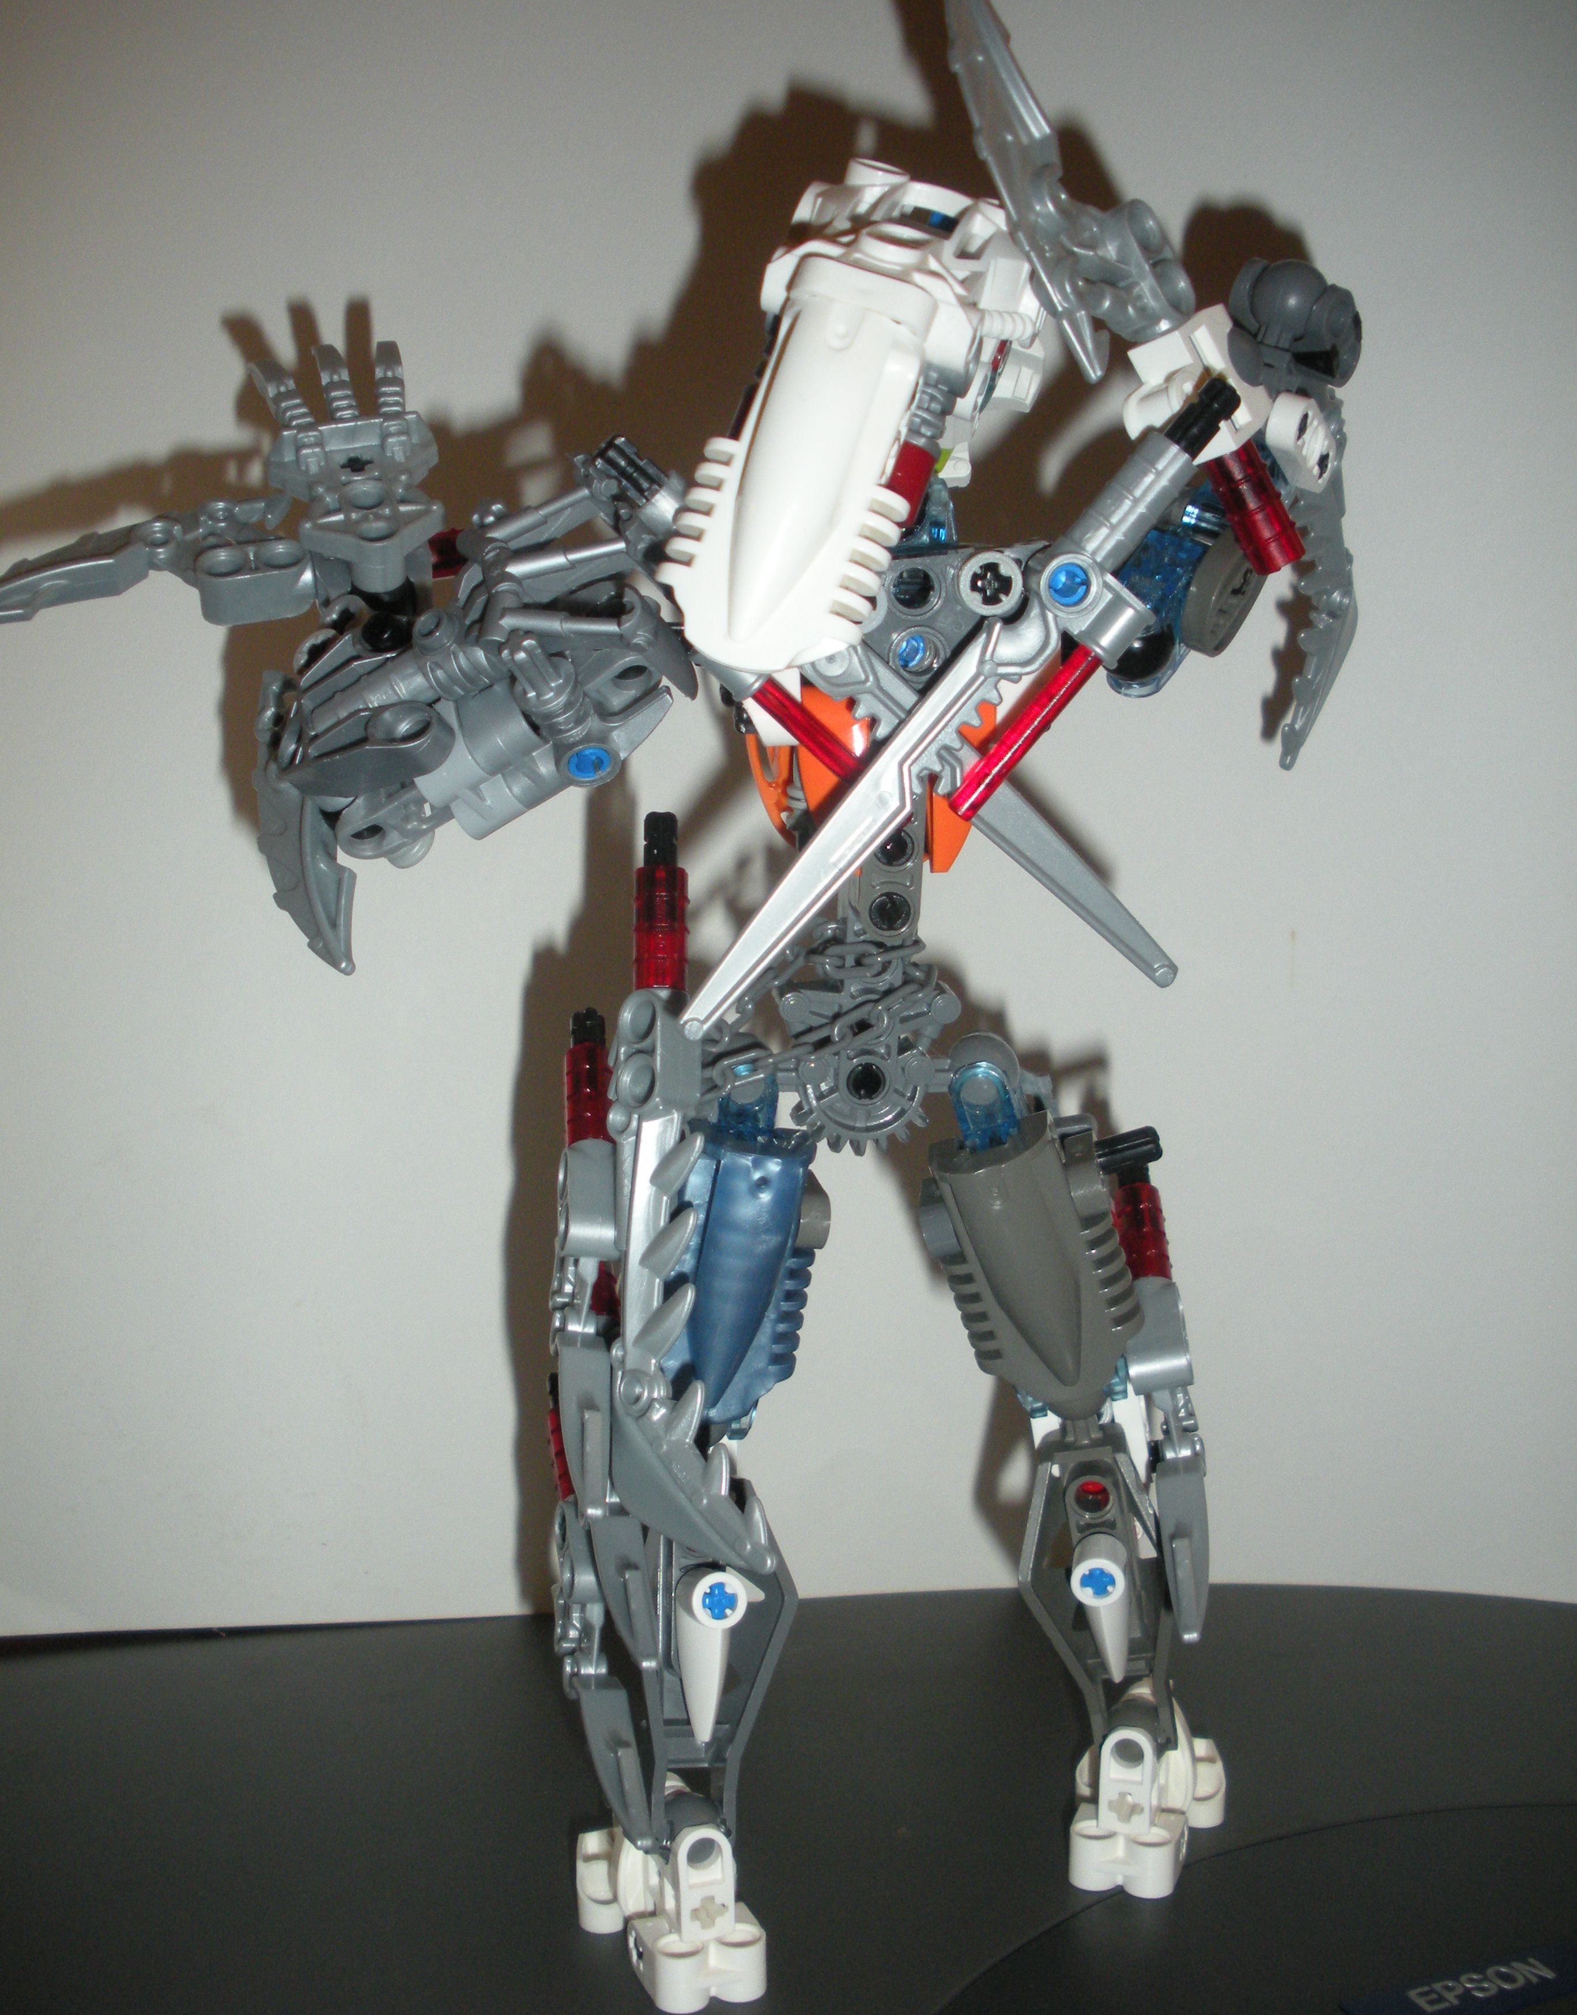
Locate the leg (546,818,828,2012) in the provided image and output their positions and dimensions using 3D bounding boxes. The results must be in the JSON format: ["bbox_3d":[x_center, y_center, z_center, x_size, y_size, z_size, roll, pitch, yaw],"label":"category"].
[{"bbox_3d":[-0.013,0.054,0.280,0.035,0.152,0.043,-1,7,-7],"label":"leg"}]

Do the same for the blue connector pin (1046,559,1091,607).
[{"bbox_3d":[0.033,-0.051,0.254,0.006,0.006,0.007,-1,6,-6],"label":"blue connector pin"}]

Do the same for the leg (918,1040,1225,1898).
[{"bbox_3d":[0.040,0.065,0.300,0.037,0.123,0.048,-3,9,9],"label":"leg"}]

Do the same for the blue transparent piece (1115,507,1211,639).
[{"bbox_3d":[0.049,-0.056,0.275,0.014,0.019,0.012,-1,6,-11],"label":"blue transparent piece"}]

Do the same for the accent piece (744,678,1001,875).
[{"bbox_3d":[0.011,-0.030,0.272,0.034,0.027,0.020,0,6,0],"label":"accent piece"}]

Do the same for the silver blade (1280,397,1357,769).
[{"bbox_3d":[0.072,-0.058,0.290,0.011,0.051,0.010,4,-6,0],"label":"silver blade"}]

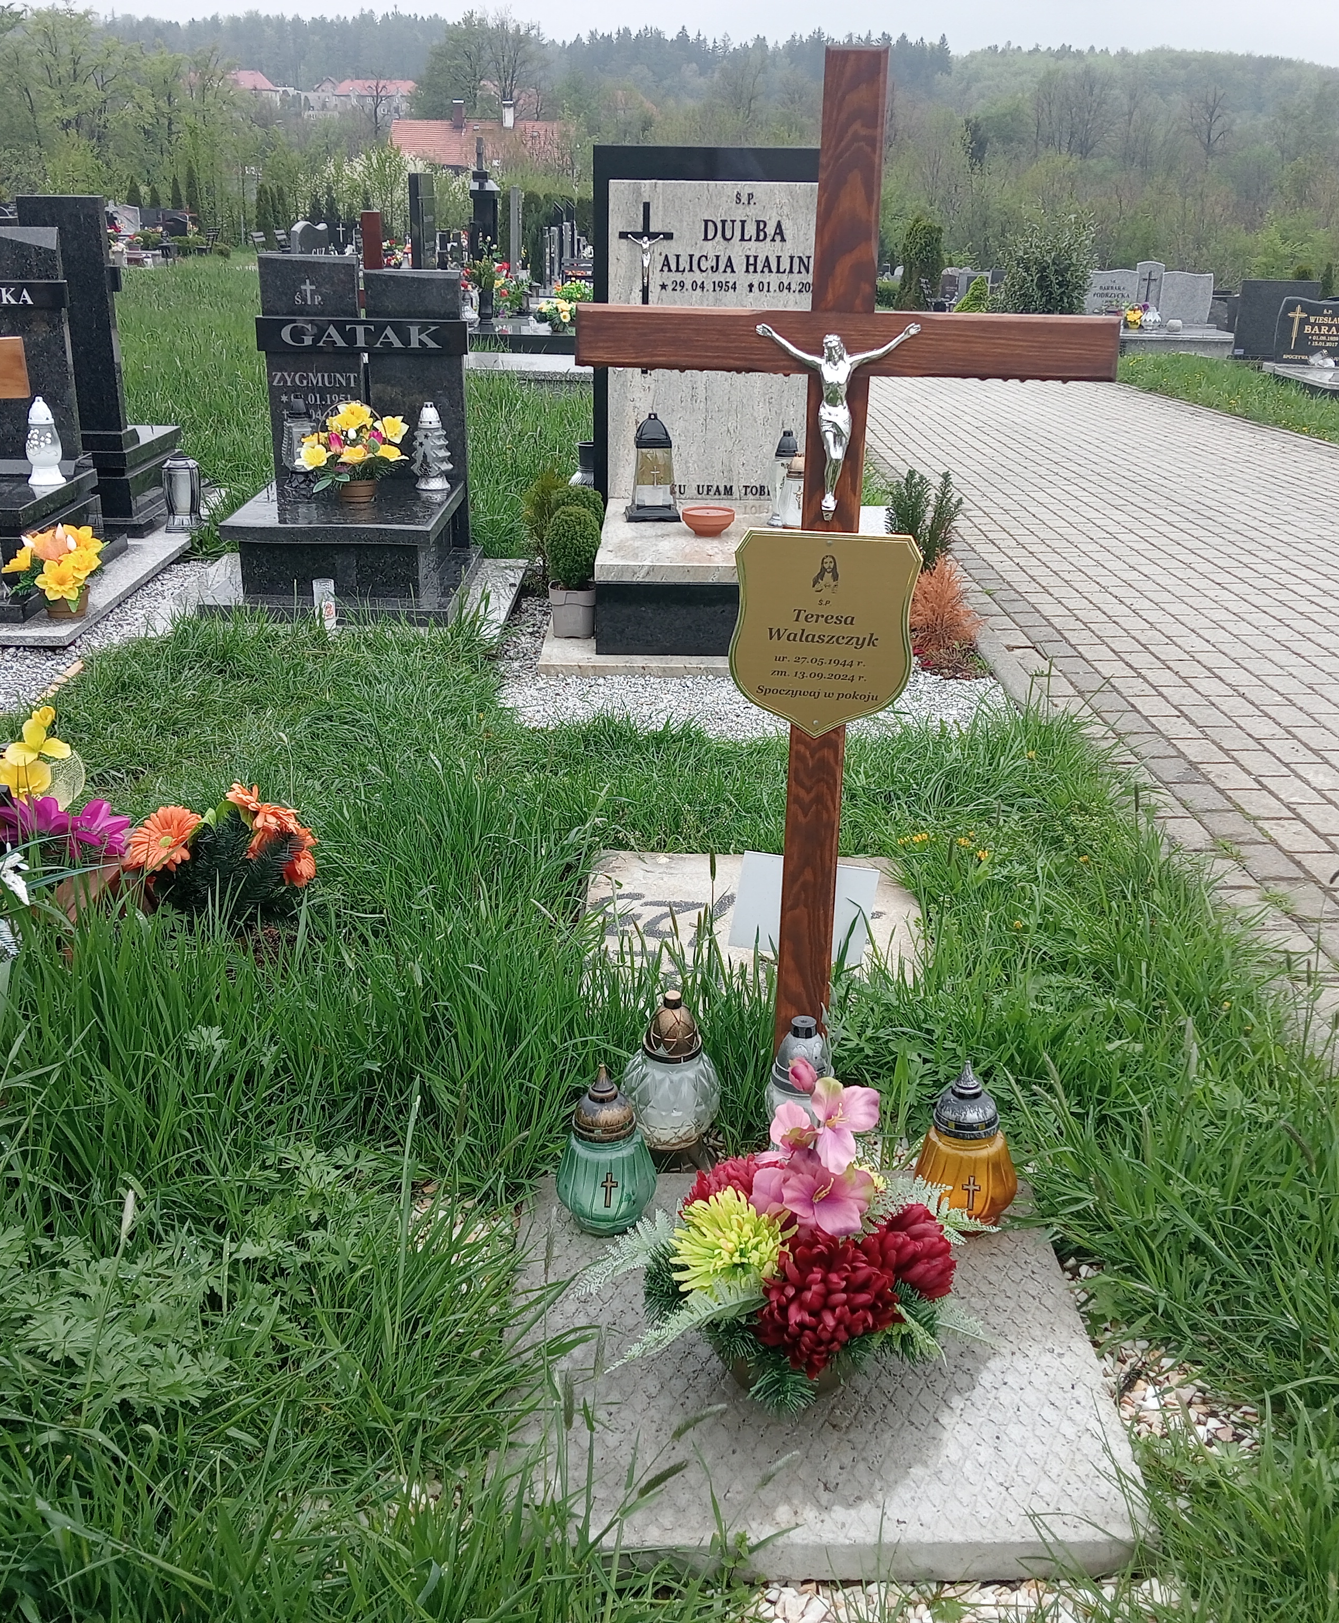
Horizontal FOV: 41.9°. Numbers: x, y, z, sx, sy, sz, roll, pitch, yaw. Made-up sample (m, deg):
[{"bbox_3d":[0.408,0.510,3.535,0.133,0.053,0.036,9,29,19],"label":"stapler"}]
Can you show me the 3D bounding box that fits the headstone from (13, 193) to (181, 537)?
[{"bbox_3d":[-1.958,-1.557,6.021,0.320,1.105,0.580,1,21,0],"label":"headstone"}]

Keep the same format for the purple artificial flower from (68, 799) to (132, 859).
[{"bbox_3d":[-0.813,0.023,2.490,0.090,0.078,0.075,-2,18,-8],"label":"purple artificial flower"}]

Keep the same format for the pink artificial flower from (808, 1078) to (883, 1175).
[{"bbox_3d":[0.152,0.271,1.505,0.059,0.079,0.050,-3,21,-9],"label":"pink artificial flower"}]

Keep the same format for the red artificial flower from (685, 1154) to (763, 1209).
[{"bbox_3d":[0.056,0.343,1.600,0.090,0.066,0.080,4,18,10],"label":"red artificial flower"}]

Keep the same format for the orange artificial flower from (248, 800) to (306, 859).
[{"bbox_3d":[-0.592,0.027,2.636,0.083,0.078,0.065,-11,24,-28],"label":"orange artificial flower"}]

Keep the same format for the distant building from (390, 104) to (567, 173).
[{"bbox_3d":[-13.235,-45.824,122.000,12.800,7.000,9.000,1,18,0],"label":"distant building"}]

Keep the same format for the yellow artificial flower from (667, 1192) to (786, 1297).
[{"bbox_3d":[0.051,0.376,1.520,0.100,0.078,0.072,4,18,11],"label":"yellow artificial flower"}]

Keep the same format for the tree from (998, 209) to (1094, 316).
[{"bbox_3d":[4.742,-6.778,22.000,1.270,1.600,1.200,1,18,0],"label":"tree"}]

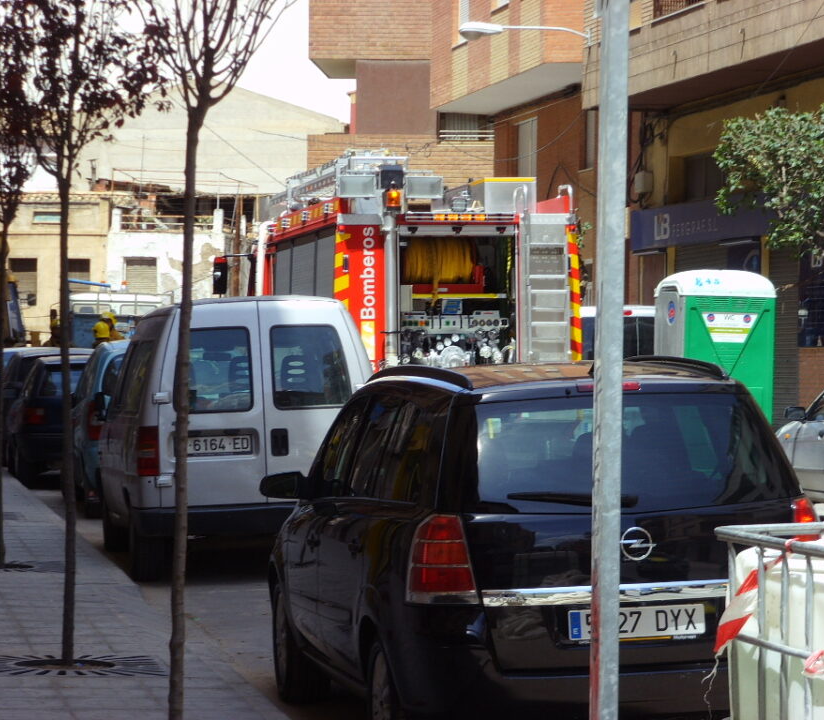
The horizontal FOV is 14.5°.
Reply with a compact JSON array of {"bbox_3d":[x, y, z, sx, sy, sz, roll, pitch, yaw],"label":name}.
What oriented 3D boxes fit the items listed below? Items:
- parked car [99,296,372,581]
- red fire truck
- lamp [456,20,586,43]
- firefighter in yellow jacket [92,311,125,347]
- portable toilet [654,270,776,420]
[{"bbox_3d":[-1.310,0.530,23.700,1.810,1.920,4.440,-2,0,-9],"label":"parked car"},{"bbox_3d":[-0.150,-0.270,36.000,2.500,3.500,7.600,-1,0,-9],"label":"red fire truck"},{"bbox_3d":[1.730,-5.040,49.800,2.050,0.370,0.300,0,1,-10],"label":"lamp"},{"bbox_3d":[-4.500,0.220,48.500,0.420,1.830,0.550,0,1,12],"label":"firefighter in yellow jacket"},{"bbox_3d":[3.500,0.170,37.300,1.120,2.380,1.120,1,1,-13],"label":"portable toilet"}]

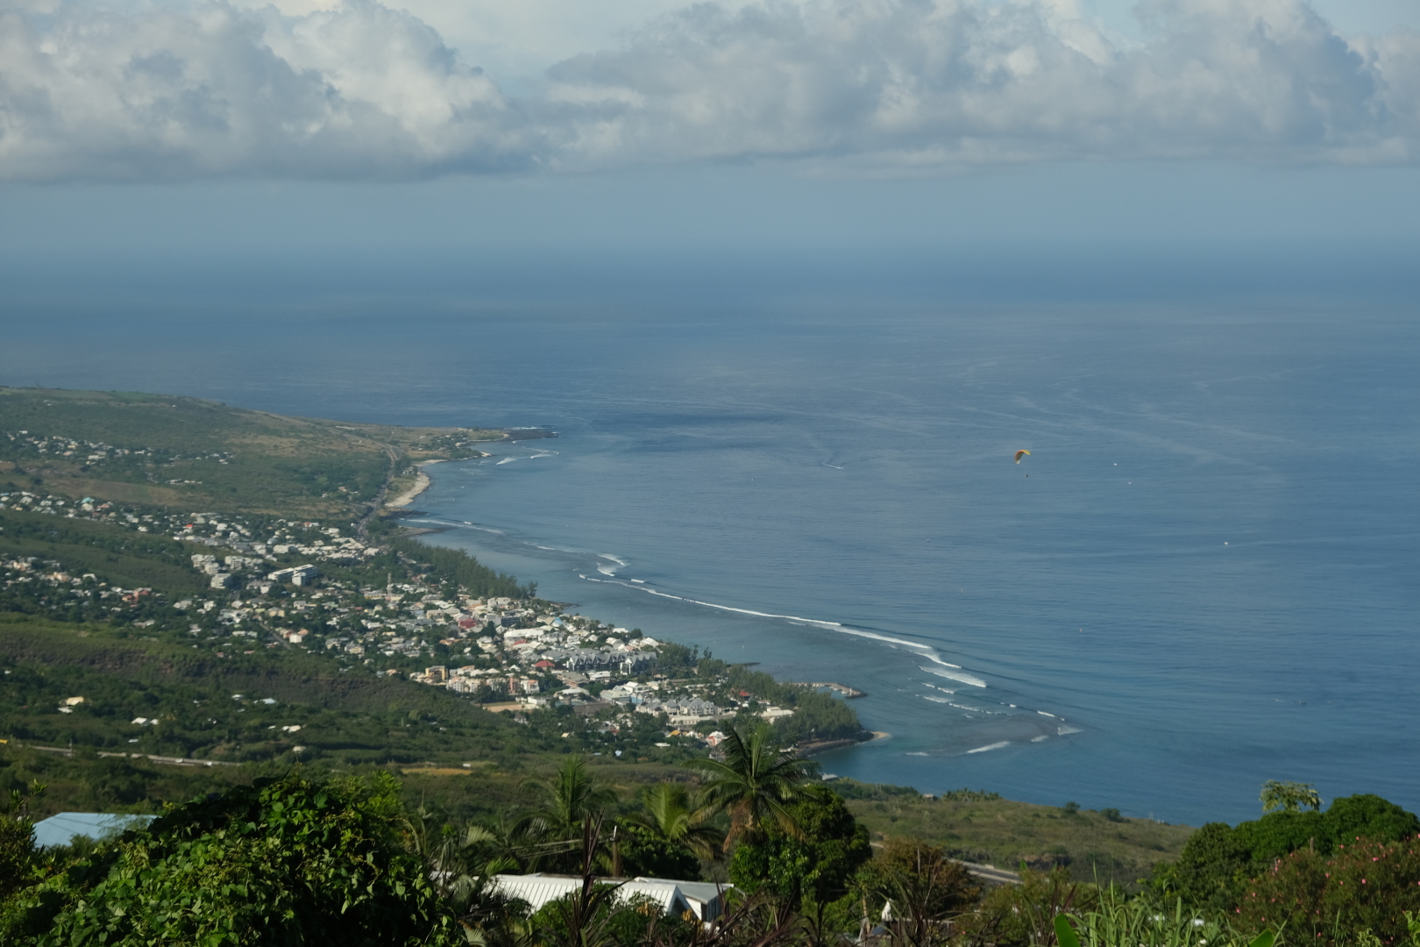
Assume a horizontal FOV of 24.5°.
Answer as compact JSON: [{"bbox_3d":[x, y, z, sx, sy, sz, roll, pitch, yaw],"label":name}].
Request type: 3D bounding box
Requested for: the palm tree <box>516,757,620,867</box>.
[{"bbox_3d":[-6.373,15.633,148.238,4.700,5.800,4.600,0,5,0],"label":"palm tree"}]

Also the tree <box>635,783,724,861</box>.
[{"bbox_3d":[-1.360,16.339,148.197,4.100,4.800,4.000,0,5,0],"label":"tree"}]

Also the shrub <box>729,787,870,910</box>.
[{"bbox_3d":[3.899,16.514,142.242,6.100,5.900,5.800,0,5,0],"label":"shrub"}]

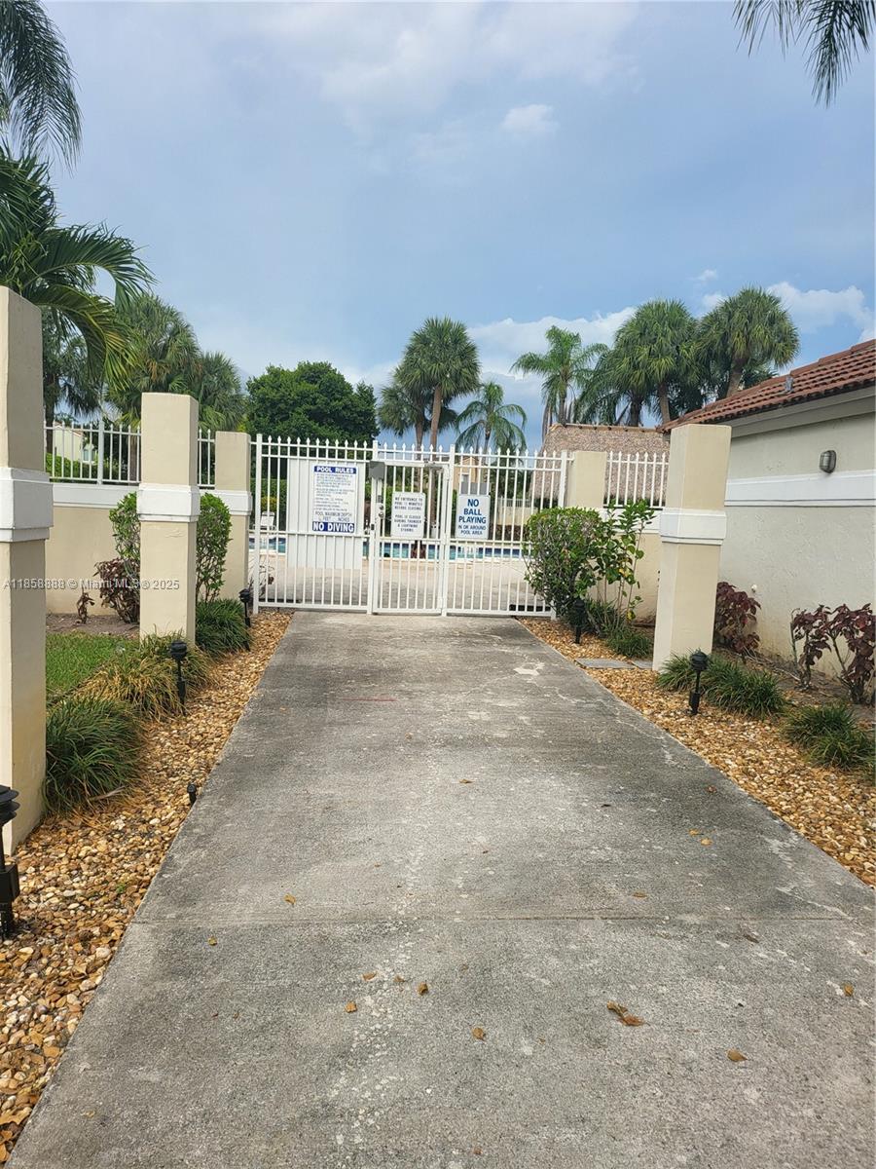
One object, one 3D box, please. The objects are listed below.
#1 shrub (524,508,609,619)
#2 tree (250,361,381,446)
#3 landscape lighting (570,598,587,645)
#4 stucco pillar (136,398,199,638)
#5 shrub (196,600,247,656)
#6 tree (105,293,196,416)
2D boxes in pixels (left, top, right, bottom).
[{"bbox_3d":[1.682,-0.200,10.310,1.020,1.571,0.950,2,6,-6],"label":"shrub"},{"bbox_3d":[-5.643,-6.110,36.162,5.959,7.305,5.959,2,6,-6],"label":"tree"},{"bbox_3d":[1.609,0.436,9.230,0.150,0.500,0.150,2,6,-6],"label":"landscape lighting"},{"bbox_3d":[-2.363,-0.444,7.125,0.460,2.320,0.460,2,6,-6],"label":"stucco pillar"},{"bbox_3d":[-2.298,0.389,8.244,0.700,0.450,0.850,2,6,-6],"label":"shrub"},{"bbox_3d":[-9.468,-5.605,26.721,3.298,7.657,3.298,2,6,-6],"label":"tree"}]

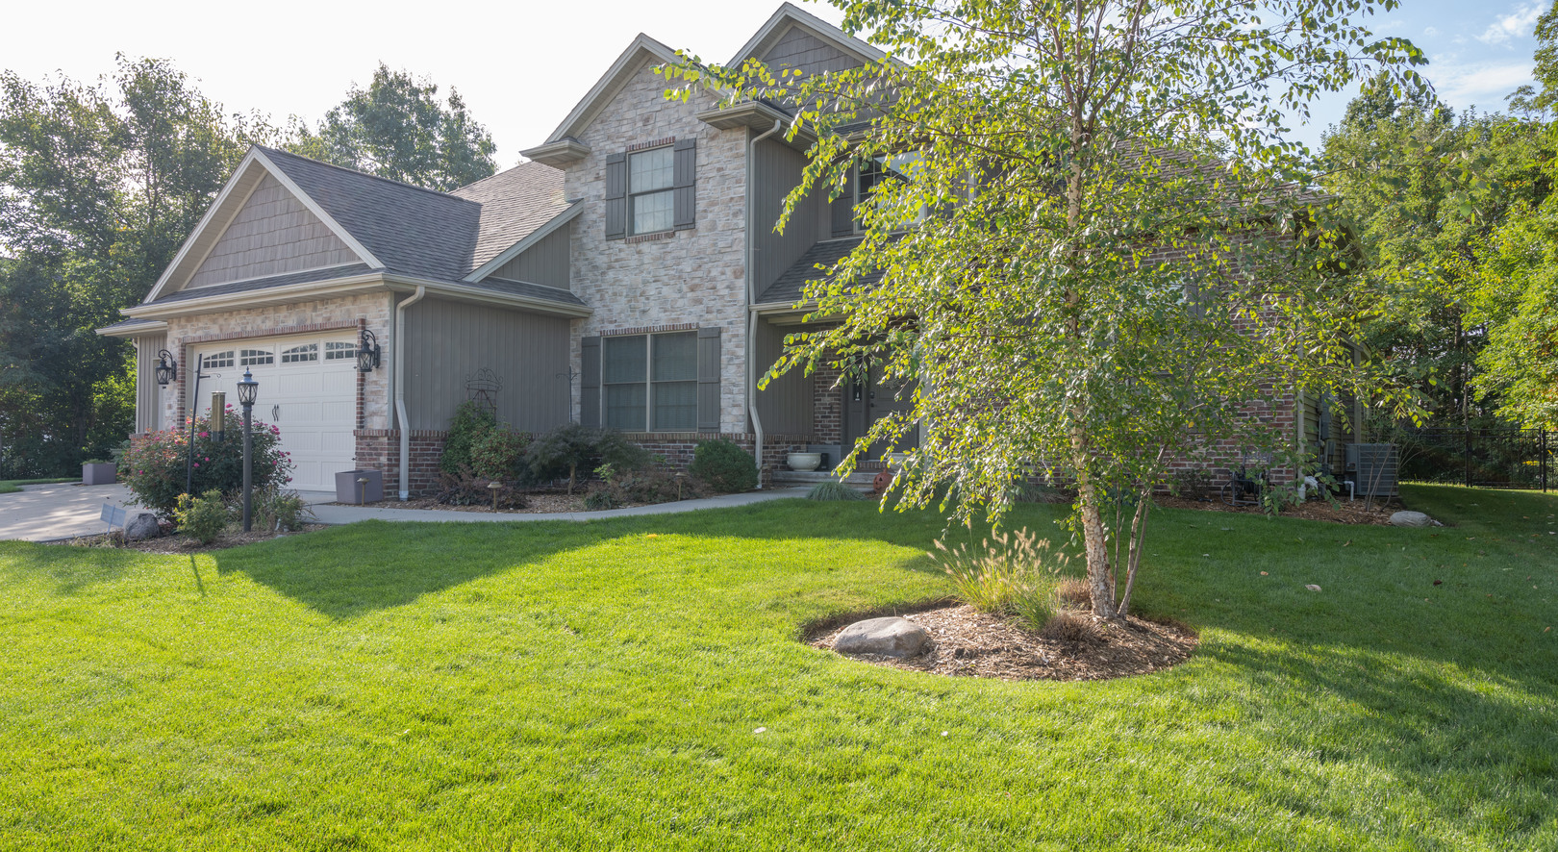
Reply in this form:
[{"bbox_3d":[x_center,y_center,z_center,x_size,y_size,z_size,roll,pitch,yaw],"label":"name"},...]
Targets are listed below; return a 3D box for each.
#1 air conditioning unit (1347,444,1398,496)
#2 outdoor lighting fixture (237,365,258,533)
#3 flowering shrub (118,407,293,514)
[{"bbox_3d":[9.638,0.704,16.866,0.735,0.830,0.735,-1,-1,33],"label":"air conditioning unit"},{"bbox_3d":[-6.234,0.279,12.200,0.225,1.945,0.225,1,-1,-27],"label":"outdoor lighting fixture"},{"bbox_3d":[-7.100,0.452,12.850,1.850,1.400,1.650,1,-1,-29],"label":"flowering shrub"}]

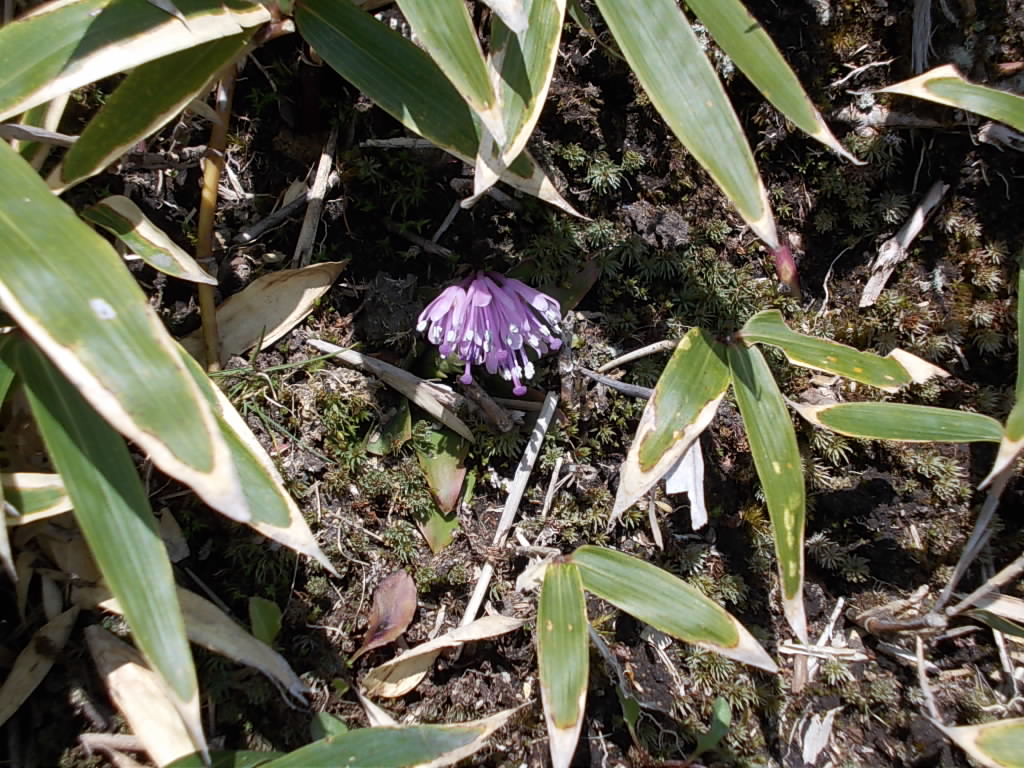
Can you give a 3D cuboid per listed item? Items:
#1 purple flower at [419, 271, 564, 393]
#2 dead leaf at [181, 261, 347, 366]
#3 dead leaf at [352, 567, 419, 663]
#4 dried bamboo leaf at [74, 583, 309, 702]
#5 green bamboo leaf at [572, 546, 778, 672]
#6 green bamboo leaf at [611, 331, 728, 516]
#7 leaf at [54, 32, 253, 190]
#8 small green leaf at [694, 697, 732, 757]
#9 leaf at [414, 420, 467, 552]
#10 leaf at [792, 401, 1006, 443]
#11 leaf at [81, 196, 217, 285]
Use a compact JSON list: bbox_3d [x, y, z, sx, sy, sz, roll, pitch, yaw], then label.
[{"bbox_3d":[-0.007,-0.016,0.650,0.045,0.037,0.041,0,46,0],"label":"purple flower"},{"bbox_3d":[-0.090,-0.026,0.762,0.070,0.011,0.022,-27,66,-4],"label":"dead leaf"},{"bbox_3d":[-0.038,0.070,0.629,0.015,0.007,0.030,24,75,15],"label":"dead leaf"},{"bbox_3d":[-0.095,0.077,0.624,0.074,0.014,0.020,26,60,2],"label":"dried bamboo leaf"},{"bbox_3d":[0.054,0.076,0.695,0.078,0.010,0.018,29,63,0],"label":"green bamboo leaf"},{"bbox_3d":[0.054,0.015,0.719,0.022,0.010,0.076,31,84,17],"label":"green bamboo leaf"},{"bbox_3d":[-0.105,-0.080,0.613,0.079,0.013,0.022,-34,56,21],"label":"leaf"},{"bbox_3d":[0.066,0.114,0.695,0.011,0.025,0.005,25,24,13],"label":"small green leaf"},{"bbox_3d":[-0.022,0.033,0.655,0.015,0.009,0.045,-2,66,-1],"label":"leaf"},{"bbox_3d":[0.118,0.011,0.641,0.064,0.009,0.014,7,57,8],"label":"leaf"},{"bbox_3d":[-0.127,-0.049,0.735,0.054,0.009,0.015,29,54,0],"label":"leaf"}]

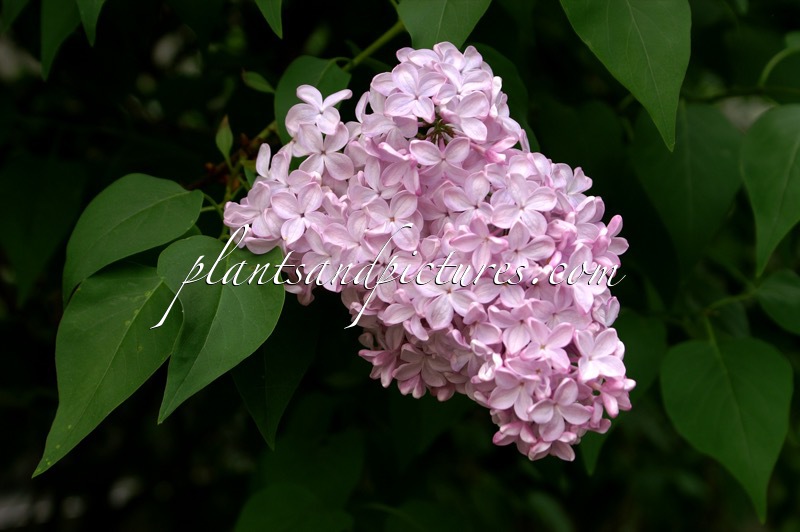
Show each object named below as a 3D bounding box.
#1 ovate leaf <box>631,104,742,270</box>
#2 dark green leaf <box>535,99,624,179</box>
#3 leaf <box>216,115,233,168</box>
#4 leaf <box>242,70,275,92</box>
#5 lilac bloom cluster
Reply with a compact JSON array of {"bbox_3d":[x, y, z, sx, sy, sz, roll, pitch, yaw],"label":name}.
[{"bbox_3d":[0.127,-0.035,0.740,0.050,0.077,0.013,-2,-6,5],"label":"ovate leaf"},{"bbox_3d":[0.082,-0.050,0.760,0.042,0.056,0.013,0,-6,0],"label":"dark green leaf"},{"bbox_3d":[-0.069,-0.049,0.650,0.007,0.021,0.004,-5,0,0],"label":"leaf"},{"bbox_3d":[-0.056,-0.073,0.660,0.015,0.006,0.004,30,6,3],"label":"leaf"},{"bbox_3d":[0.021,-0.004,0.620,0.112,0.167,0.098,-42,-6,-4],"label":"lilac bloom cluster"}]

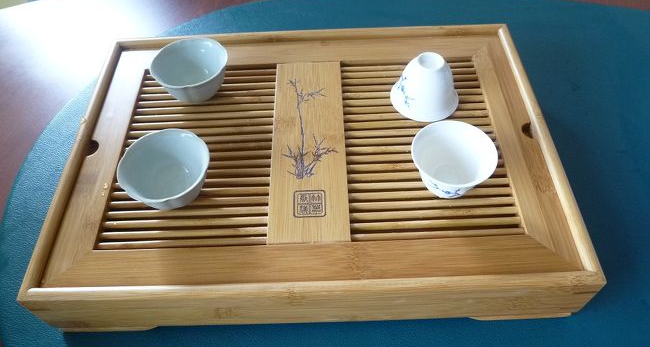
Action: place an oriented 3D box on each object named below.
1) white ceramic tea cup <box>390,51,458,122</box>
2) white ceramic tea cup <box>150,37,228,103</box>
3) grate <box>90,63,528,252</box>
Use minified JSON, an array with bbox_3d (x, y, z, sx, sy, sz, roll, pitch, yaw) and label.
[{"bbox_3d":[0.089,-0.081,0.404,0.060,0.042,0.060,-1,54,2],"label":"white ceramic tea cup"},{"bbox_3d":[-0.118,-0.089,0.424,0.067,0.034,0.067,-2,54,1],"label":"white ceramic tea cup"},{"bbox_3d":[-0.014,-0.025,0.401,0.313,0.012,0.194,-2,54,1],"label":"grate"}]

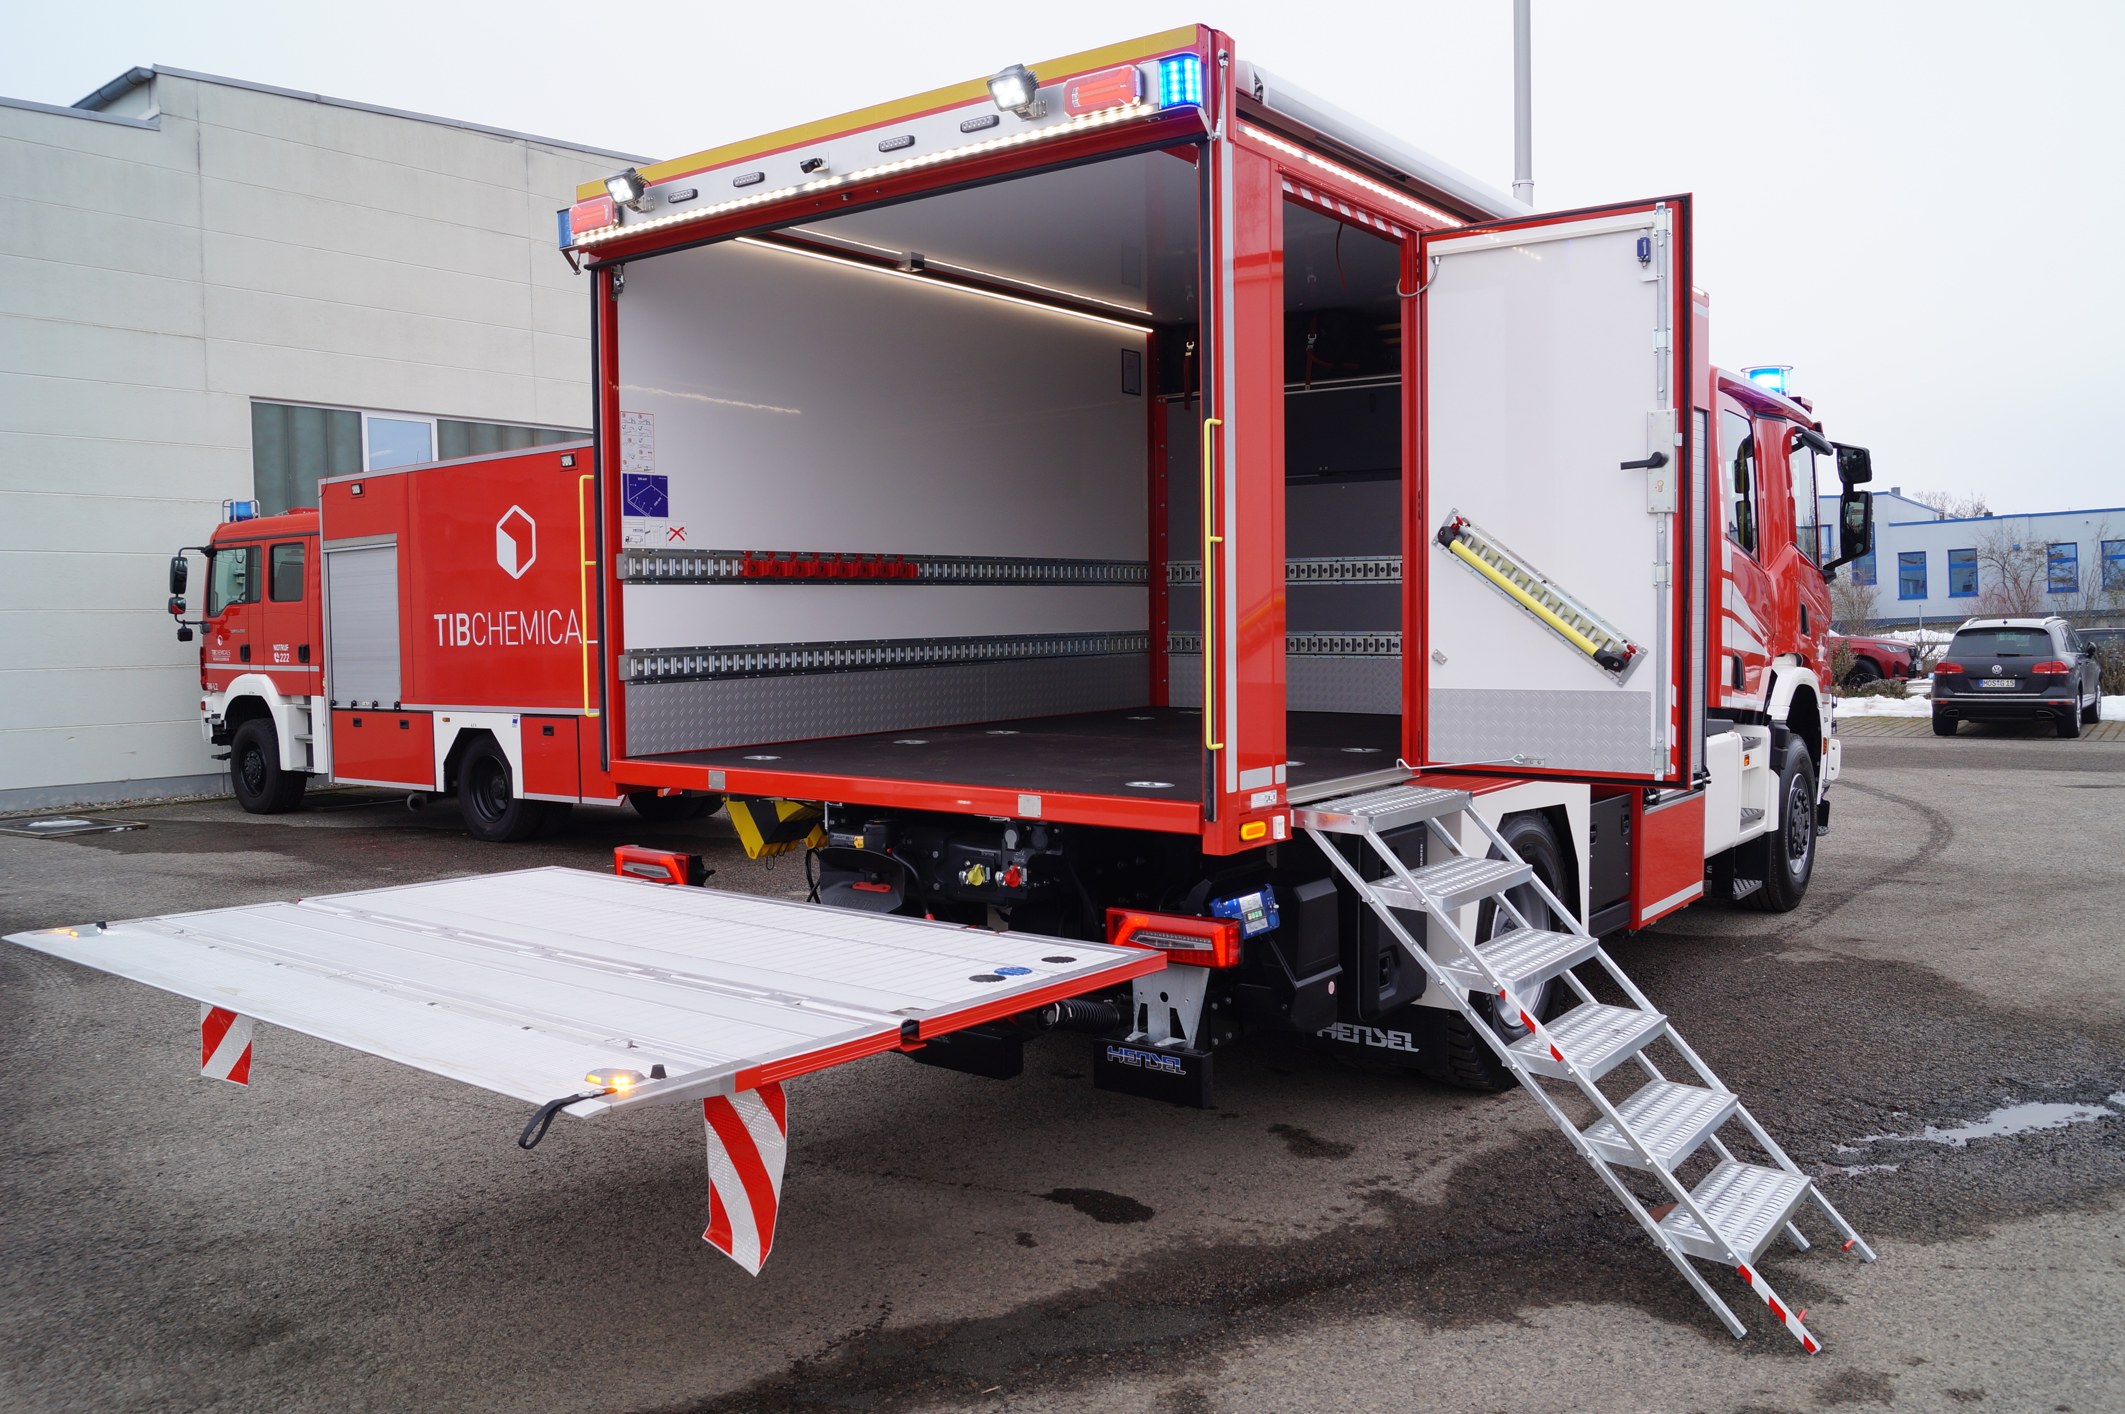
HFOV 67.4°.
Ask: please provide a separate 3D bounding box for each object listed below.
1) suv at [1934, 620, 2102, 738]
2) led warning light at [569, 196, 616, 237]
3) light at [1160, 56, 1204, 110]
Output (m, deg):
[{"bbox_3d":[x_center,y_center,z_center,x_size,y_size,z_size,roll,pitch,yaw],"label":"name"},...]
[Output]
[{"bbox_3d":[15.312,-0.507,25.530,1.970,1.730,4.780,2,5,36],"label":"suv"},{"bbox_3d":[-1.565,-1.645,5.312,0.232,0.100,0.055,2,5,36],"label":"led warning light"},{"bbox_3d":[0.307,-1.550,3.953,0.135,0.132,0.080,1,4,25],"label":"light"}]

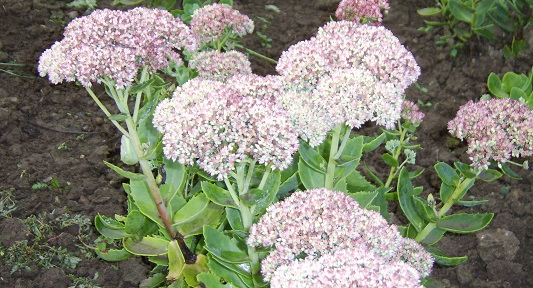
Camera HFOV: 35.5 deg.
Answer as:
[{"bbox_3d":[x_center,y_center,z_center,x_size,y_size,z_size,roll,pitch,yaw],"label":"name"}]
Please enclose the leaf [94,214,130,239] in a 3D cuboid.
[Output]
[{"bbox_3d":[-0.219,0.119,1.190,0.061,0.015,0.026,28,40,0],"label":"leaf"}]

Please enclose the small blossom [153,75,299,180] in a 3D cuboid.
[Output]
[{"bbox_3d":[-0.047,-0.019,0.950,0.165,0.100,0.145,0,37,0],"label":"small blossom"}]

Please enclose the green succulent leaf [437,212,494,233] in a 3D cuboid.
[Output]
[{"bbox_3d":[0.269,0.106,1.127,0.074,0.012,0.028,-9,48,4],"label":"green succulent leaf"}]

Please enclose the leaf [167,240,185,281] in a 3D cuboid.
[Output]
[{"bbox_3d":[-0.127,0.160,1.140,0.024,0.012,0.057,0,74,0],"label":"leaf"}]

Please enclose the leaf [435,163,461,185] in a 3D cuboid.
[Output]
[{"bbox_3d":[0.237,0.041,1.091,0.039,0.009,0.023,45,58,3],"label":"leaf"}]

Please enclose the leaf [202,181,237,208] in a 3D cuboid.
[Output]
[{"bbox_3d":[-0.056,0.061,1.020,0.057,0.013,0.026,34,42,0],"label":"leaf"}]

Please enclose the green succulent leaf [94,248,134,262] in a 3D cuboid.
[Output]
[{"bbox_3d":[-0.215,0.155,1.180,0.055,0.010,0.022,0,45,0],"label":"green succulent leaf"}]

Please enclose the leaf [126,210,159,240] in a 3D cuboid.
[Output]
[{"bbox_3d":[-0.172,0.113,1.152,0.047,0.010,0.033,17,62,5],"label":"leaf"}]

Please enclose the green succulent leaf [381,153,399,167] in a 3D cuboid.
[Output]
[{"bbox_3d":[0.187,0.024,1.260,0.034,0.008,0.016,37,43,0],"label":"green succulent leaf"}]

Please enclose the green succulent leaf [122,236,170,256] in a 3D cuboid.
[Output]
[{"bbox_3d":[-0.164,0.139,1.129,0.061,0.013,0.028,5,50,-2],"label":"green succulent leaf"}]

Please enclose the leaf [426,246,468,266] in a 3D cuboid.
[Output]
[{"bbox_3d":[0.254,0.155,1.180,0.070,0.015,0.026,16,38,0],"label":"leaf"}]

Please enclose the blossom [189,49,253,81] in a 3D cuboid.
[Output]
[{"bbox_3d":[-0.062,-0.099,1.120,0.086,0.050,0.078,0,37,0],"label":"blossom"}]

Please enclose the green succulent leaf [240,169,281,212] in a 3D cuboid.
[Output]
[{"bbox_3d":[-0.002,0.057,1.018,0.027,0.011,0.061,29,74,25],"label":"green succulent leaf"}]

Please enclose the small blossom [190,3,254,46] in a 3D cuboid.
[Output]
[{"bbox_3d":[-0.064,-0.171,1.200,0.092,0.052,0.084,0,39,0],"label":"small blossom"}]

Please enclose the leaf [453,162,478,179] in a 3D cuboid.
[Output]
[{"bbox_3d":[0.260,0.035,1.089,0.033,0.009,0.018,33,57,-2],"label":"leaf"}]

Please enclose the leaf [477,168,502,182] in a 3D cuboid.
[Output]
[{"bbox_3d":[0.316,0.045,1.180,0.039,0.009,0.019,-7,37,0],"label":"leaf"}]

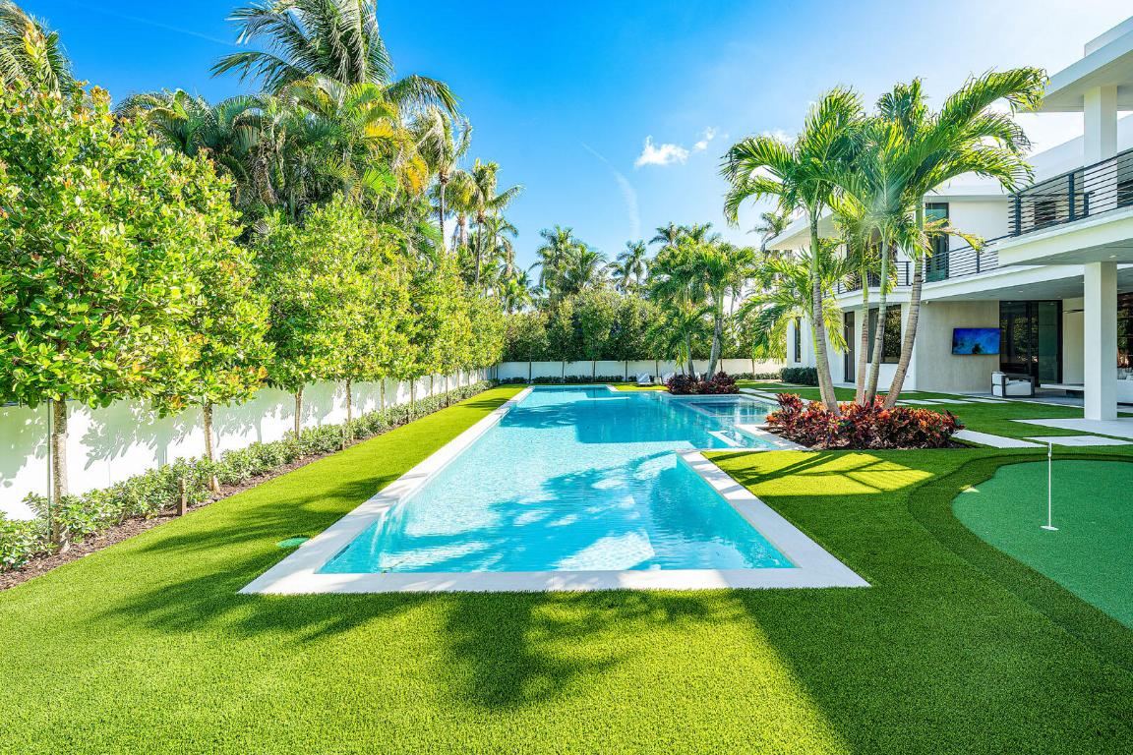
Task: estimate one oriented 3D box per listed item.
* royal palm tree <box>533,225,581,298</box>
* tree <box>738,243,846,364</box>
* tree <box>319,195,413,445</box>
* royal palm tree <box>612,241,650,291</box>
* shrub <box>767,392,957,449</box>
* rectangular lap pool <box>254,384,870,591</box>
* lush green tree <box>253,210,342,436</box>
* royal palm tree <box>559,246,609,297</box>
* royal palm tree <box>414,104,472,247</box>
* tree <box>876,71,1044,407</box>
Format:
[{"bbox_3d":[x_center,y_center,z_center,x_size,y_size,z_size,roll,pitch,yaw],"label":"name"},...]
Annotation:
[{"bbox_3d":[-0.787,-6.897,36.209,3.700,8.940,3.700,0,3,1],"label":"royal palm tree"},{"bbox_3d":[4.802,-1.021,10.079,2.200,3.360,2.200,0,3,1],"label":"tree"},{"bbox_3d":[-3.566,-1.036,8.343,1.600,3.970,1.500,0,3,1],"label":"tree"},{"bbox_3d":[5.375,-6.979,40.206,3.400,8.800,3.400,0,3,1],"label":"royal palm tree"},{"bbox_3d":[5.510,0.729,8.803,3.200,0.730,2.500,0,3,1],"label":"shrub"},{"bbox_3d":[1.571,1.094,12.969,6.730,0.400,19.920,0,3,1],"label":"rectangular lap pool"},{"bbox_3d":[-3.818,-0.633,6.779,1.300,3.360,1.300,0,3,1],"label":"lush green tree"},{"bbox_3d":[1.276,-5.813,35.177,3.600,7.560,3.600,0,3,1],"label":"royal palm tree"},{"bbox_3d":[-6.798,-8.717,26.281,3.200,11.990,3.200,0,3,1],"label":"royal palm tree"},{"bbox_3d":[7.682,-2.475,9.456,2.900,6.660,2.700,0,3,1],"label":"tree"}]

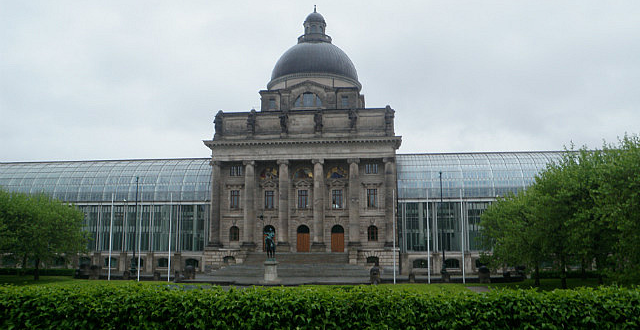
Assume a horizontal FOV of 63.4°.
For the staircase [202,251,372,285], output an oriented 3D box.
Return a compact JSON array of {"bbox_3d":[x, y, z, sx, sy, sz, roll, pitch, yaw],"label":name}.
[{"bbox_3d":[-3.492,13.074,67.568,20.553,3.000,9.500,-1,-9,6],"label":"staircase"}]

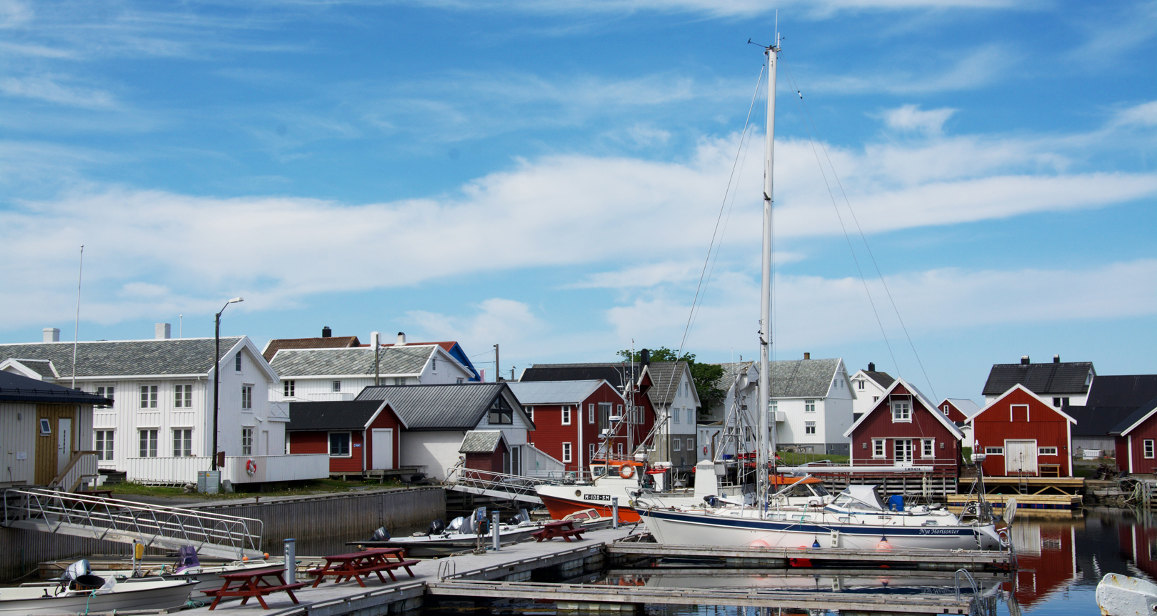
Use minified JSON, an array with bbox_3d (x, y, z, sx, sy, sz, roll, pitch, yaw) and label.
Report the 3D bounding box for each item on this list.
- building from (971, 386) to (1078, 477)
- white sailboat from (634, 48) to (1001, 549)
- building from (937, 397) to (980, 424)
[{"bbox_3d":[30.257,8.409,112.092,7.150,6.160,9.000,-2,-5,15],"label":"building"},{"bbox_3d":[7.717,-0.511,54.945,12.200,17.700,3.800,-2,-5,19],"label":"white sailboat"},{"bbox_3d":[41.335,12.456,177.245,5.300,5.235,7.300,-3,-6,32],"label":"building"}]

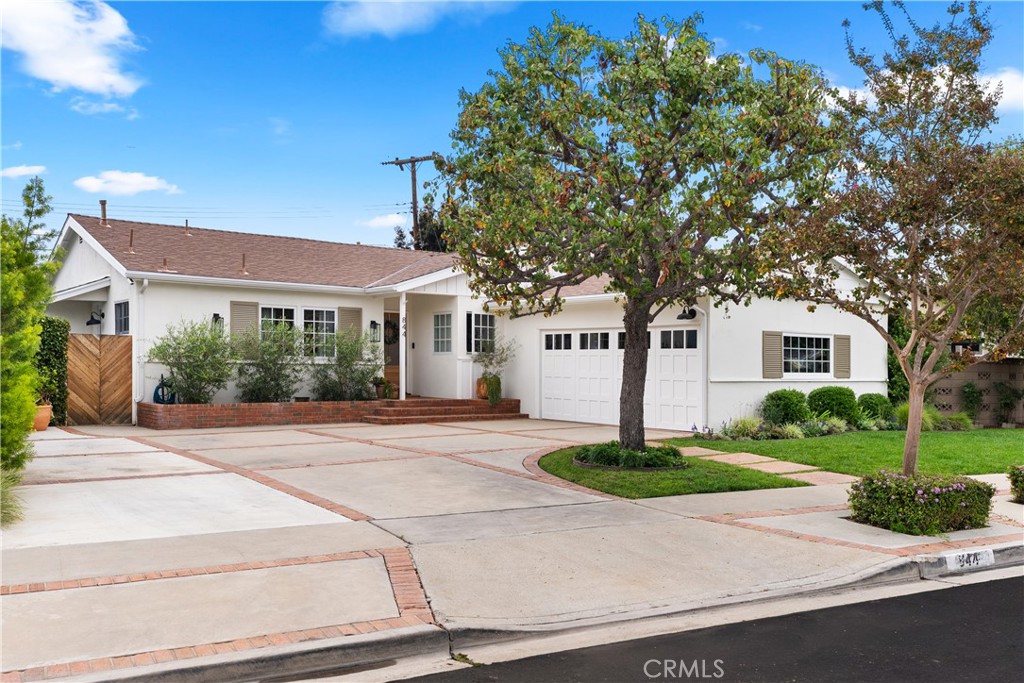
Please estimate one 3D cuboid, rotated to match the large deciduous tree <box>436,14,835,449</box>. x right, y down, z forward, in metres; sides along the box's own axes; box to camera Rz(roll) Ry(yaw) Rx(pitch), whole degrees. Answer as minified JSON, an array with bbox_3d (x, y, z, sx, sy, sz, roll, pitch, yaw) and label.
[{"bbox_3d":[1.723,-1.476,12.000,5.400,6.200,5.300,1,-1,-37],"label":"large deciduous tree"}]

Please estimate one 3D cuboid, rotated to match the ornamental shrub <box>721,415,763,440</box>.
[{"bbox_3d":[4.430,1.657,16.400,0.720,0.410,0.650,1,-1,-37],"label":"ornamental shrub"}]

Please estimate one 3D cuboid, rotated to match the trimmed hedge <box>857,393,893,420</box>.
[{"bbox_3d":[8.241,1.534,19.400,0.780,0.740,0.760,1,-1,-37],"label":"trimmed hedge"}]

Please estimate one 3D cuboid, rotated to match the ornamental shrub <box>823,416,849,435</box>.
[{"bbox_3d":[6.710,1.742,17.700,0.500,0.360,0.480,1,-1,-37],"label":"ornamental shrub"}]

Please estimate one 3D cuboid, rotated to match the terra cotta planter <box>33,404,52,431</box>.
[{"bbox_3d":[-8.435,1.380,15.300,0.380,0.460,0.380,1,-1,-37],"label":"terra cotta planter"}]

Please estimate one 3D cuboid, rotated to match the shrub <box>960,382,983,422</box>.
[{"bbox_3d":[11.415,1.540,21.200,0.520,1.030,0.480,1,-1,-37],"label":"shrub"}]

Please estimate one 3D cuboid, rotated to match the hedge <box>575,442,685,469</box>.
[{"bbox_3d":[1.652,1.594,11.900,1.500,0.270,1.450,0,-1,0],"label":"hedge"}]

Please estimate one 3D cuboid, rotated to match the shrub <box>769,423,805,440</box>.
[{"bbox_3d":[5.211,1.703,16.200,0.640,0.320,0.600,1,-1,-37],"label":"shrub"}]

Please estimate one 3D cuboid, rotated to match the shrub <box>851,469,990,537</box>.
[{"bbox_3d":[3.877,1.528,8.100,1.000,0.420,0.880,1,-1,-26],"label":"shrub"}]

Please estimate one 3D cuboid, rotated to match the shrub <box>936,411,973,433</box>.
[{"bbox_3d":[10.474,1.887,20.200,0.780,0.470,0.700,1,-1,-37],"label":"shrub"}]

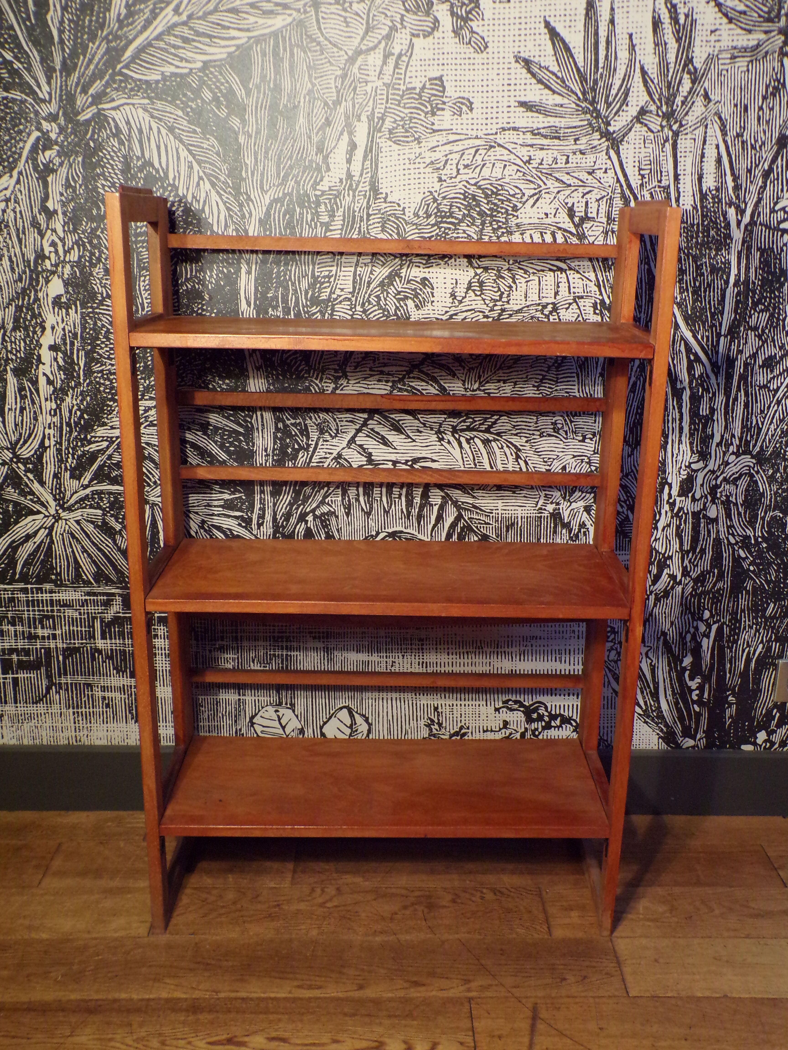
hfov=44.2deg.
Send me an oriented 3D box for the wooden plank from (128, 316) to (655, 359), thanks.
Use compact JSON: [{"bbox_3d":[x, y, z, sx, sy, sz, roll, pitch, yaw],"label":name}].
[{"bbox_3d":[-0.003,-0.268,1.367,0.670,0.019,0.266,1,17,0],"label":"wooden plank"}]

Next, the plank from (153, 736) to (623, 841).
[{"bbox_3d":[-0.013,0.420,1.575,0.670,0.019,0.266,0,17,0],"label":"plank"}]

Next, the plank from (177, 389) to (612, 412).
[{"bbox_3d":[-0.002,-0.194,1.522,0.670,0.019,0.012,1,17,-1],"label":"plank"}]

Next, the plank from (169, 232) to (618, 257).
[{"bbox_3d":[-0.002,-0.418,1.454,0.670,0.019,0.012,1,17,-1],"label":"plank"}]

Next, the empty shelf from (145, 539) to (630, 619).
[{"bbox_3d":[-0.007,0.077,1.472,0.670,0.019,0.266,1,18,0],"label":"empty shelf"}]

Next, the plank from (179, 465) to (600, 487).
[{"bbox_3d":[-0.005,-0.078,1.557,0.670,0.019,0.012,1,17,-1],"label":"plank"}]

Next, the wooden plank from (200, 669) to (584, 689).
[{"bbox_3d":[-0.011,0.263,1.660,0.670,0.019,0.012,1,17,-1],"label":"wooden plank"}]

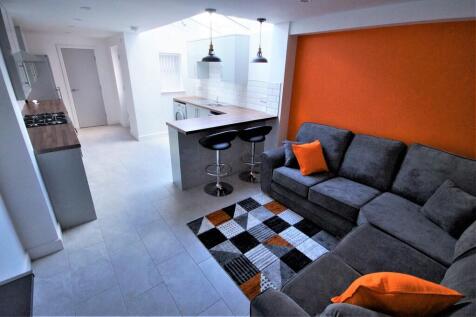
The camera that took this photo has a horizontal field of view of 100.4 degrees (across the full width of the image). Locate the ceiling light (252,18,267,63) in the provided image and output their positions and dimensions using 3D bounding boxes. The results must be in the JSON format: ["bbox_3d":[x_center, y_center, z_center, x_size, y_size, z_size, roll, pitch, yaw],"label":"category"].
[{"bbox_3d":[0.337,-1.714,2.880,0.225,0.560,0.225,2,21,-1],"label":"ceiling light"}]

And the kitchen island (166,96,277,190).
[{"bbox_3d":[-0.920,-0.525,4.230,1.760,0.920,2.850,-15,27,-37],"label":"kitchen island"}]

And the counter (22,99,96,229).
[{"bbox_3d":[-3.041,-0.211,3.331,0.630,0.920,3.550,-15,27,-37],"label":"counter"}]

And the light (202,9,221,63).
[{"bbox_3d":[-0.337,-1.557,2.500,0.225,0.560,0.225,2,21,-1],"label":"light"}]

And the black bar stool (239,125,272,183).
[{"bbox_3d":[0.288,-0.076,3.360,0.480,0.840,0.460,-15,27,-37],"label":"black bar stool"}]

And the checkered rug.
[{"bbox_3d":[0.407,0.905,2.150,1.220,0.015,1.620,-15,27,-37],"label":"checkered rug"}]

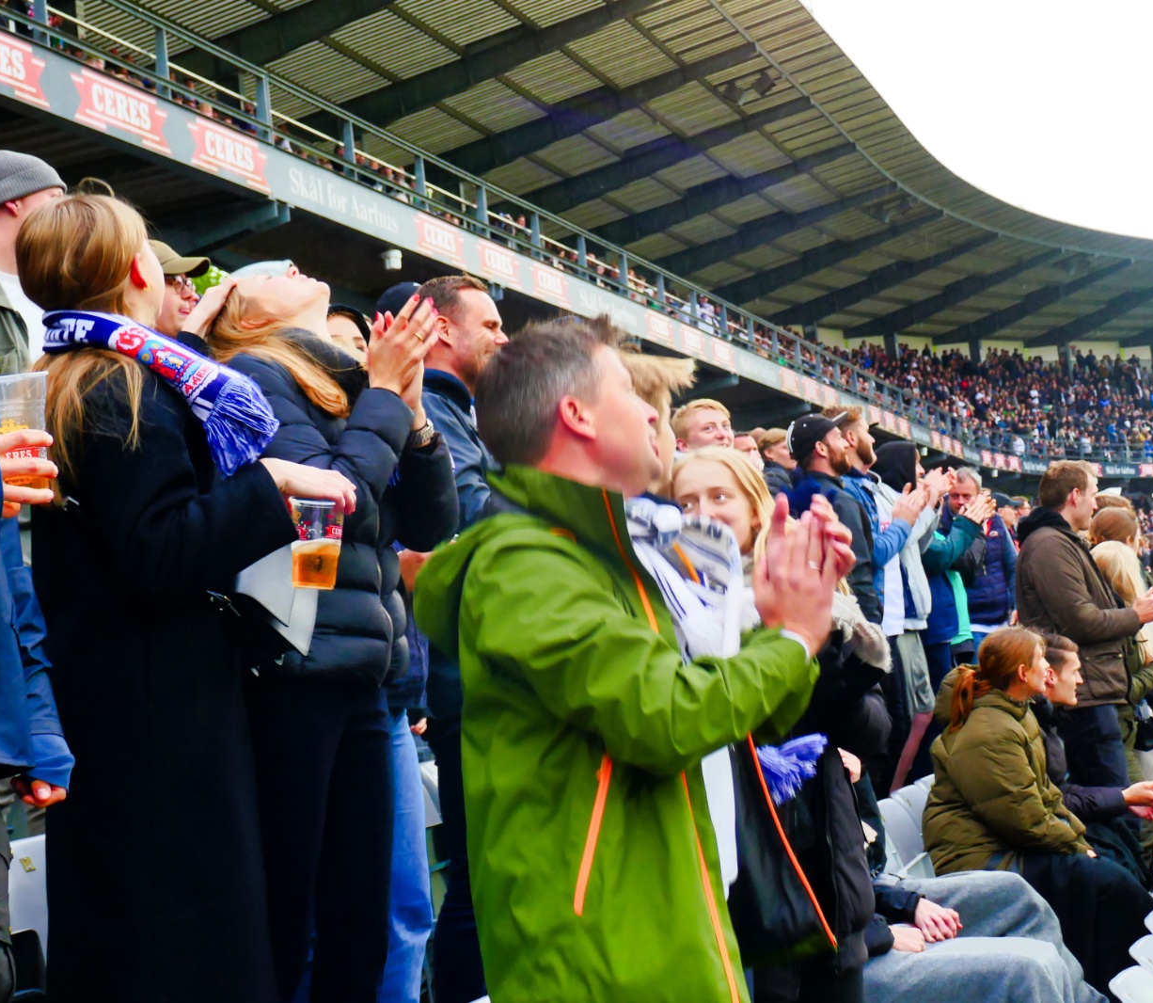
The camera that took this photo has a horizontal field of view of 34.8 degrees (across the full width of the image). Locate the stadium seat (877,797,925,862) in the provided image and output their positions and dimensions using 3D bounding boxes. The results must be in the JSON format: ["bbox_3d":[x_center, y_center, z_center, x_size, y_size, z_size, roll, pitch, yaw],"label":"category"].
[{"bbox_3d":[1.175,1.215,6.150,0.400,0.420,0.460,-1,-2,21],"label":"stadium seat"}]

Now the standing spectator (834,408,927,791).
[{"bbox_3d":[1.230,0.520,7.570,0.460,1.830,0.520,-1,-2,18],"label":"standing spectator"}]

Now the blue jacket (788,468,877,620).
[{"bbox_3d":[0.990,0.235,7.100,0.400,0.720,0.530,-1,-2,18],"label":"blue jacket"}]

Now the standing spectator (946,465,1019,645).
[{"bbox_3d":[2.090,0.685,9.500,0.530,1.710,0.360,0,-2,-7],"label":"standing spectator"}]

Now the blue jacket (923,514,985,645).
[{"bbox_3d":[1.740,0.360,8.700,0.440,0.680,0.520,-1,-2,18],"label":"blue jacket"}]

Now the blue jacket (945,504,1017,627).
[{"bbox_3d":[1.882,0.315,8.788,0.560,0.620,0.330,0,-2,12],"label":"blue jacket"}]

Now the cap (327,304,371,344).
[{"bbox_3d":[-0.695,-0.515,5.350,0.190,0.150,0.230,1,-2,-22],"label":"cap"}]

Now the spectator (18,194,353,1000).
[{"bbox_3d":[-0.628,0.362,2.887,0.490,1.700,0.490,1,-3,-27],"label":"spectator"}]

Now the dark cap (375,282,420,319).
[{"bbox_3d":[-0.474,-0.599,5.597,0.260,0.140,0.180,0,-2,-10],"label":"dark cap"}]

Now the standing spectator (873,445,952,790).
[{"bbox_3d":[1.480,0.610,8.120,0.480,1.740,0.520,-1,-2,16],"label":"standing spectator"}]

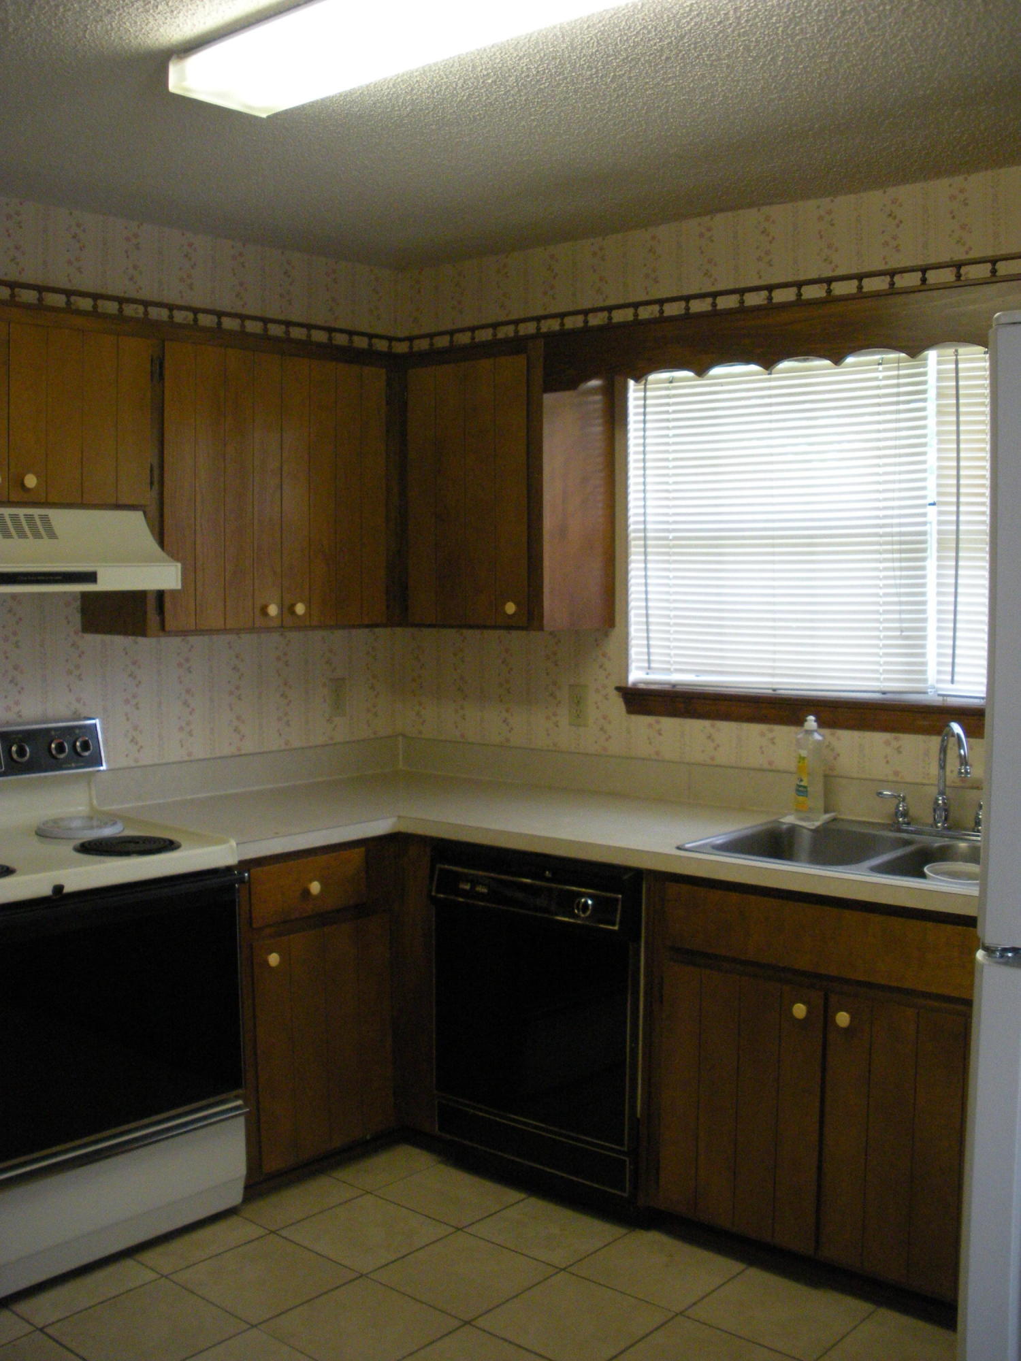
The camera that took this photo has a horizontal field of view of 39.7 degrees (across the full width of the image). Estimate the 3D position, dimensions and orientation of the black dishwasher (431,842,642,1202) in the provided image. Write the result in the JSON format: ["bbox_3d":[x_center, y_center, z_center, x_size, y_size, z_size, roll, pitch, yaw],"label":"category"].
[{"bbox_3d":[0.236,0.809,3.638,0.620,0.800,0.600,3,6,40],"label":"black dishwasher"}]

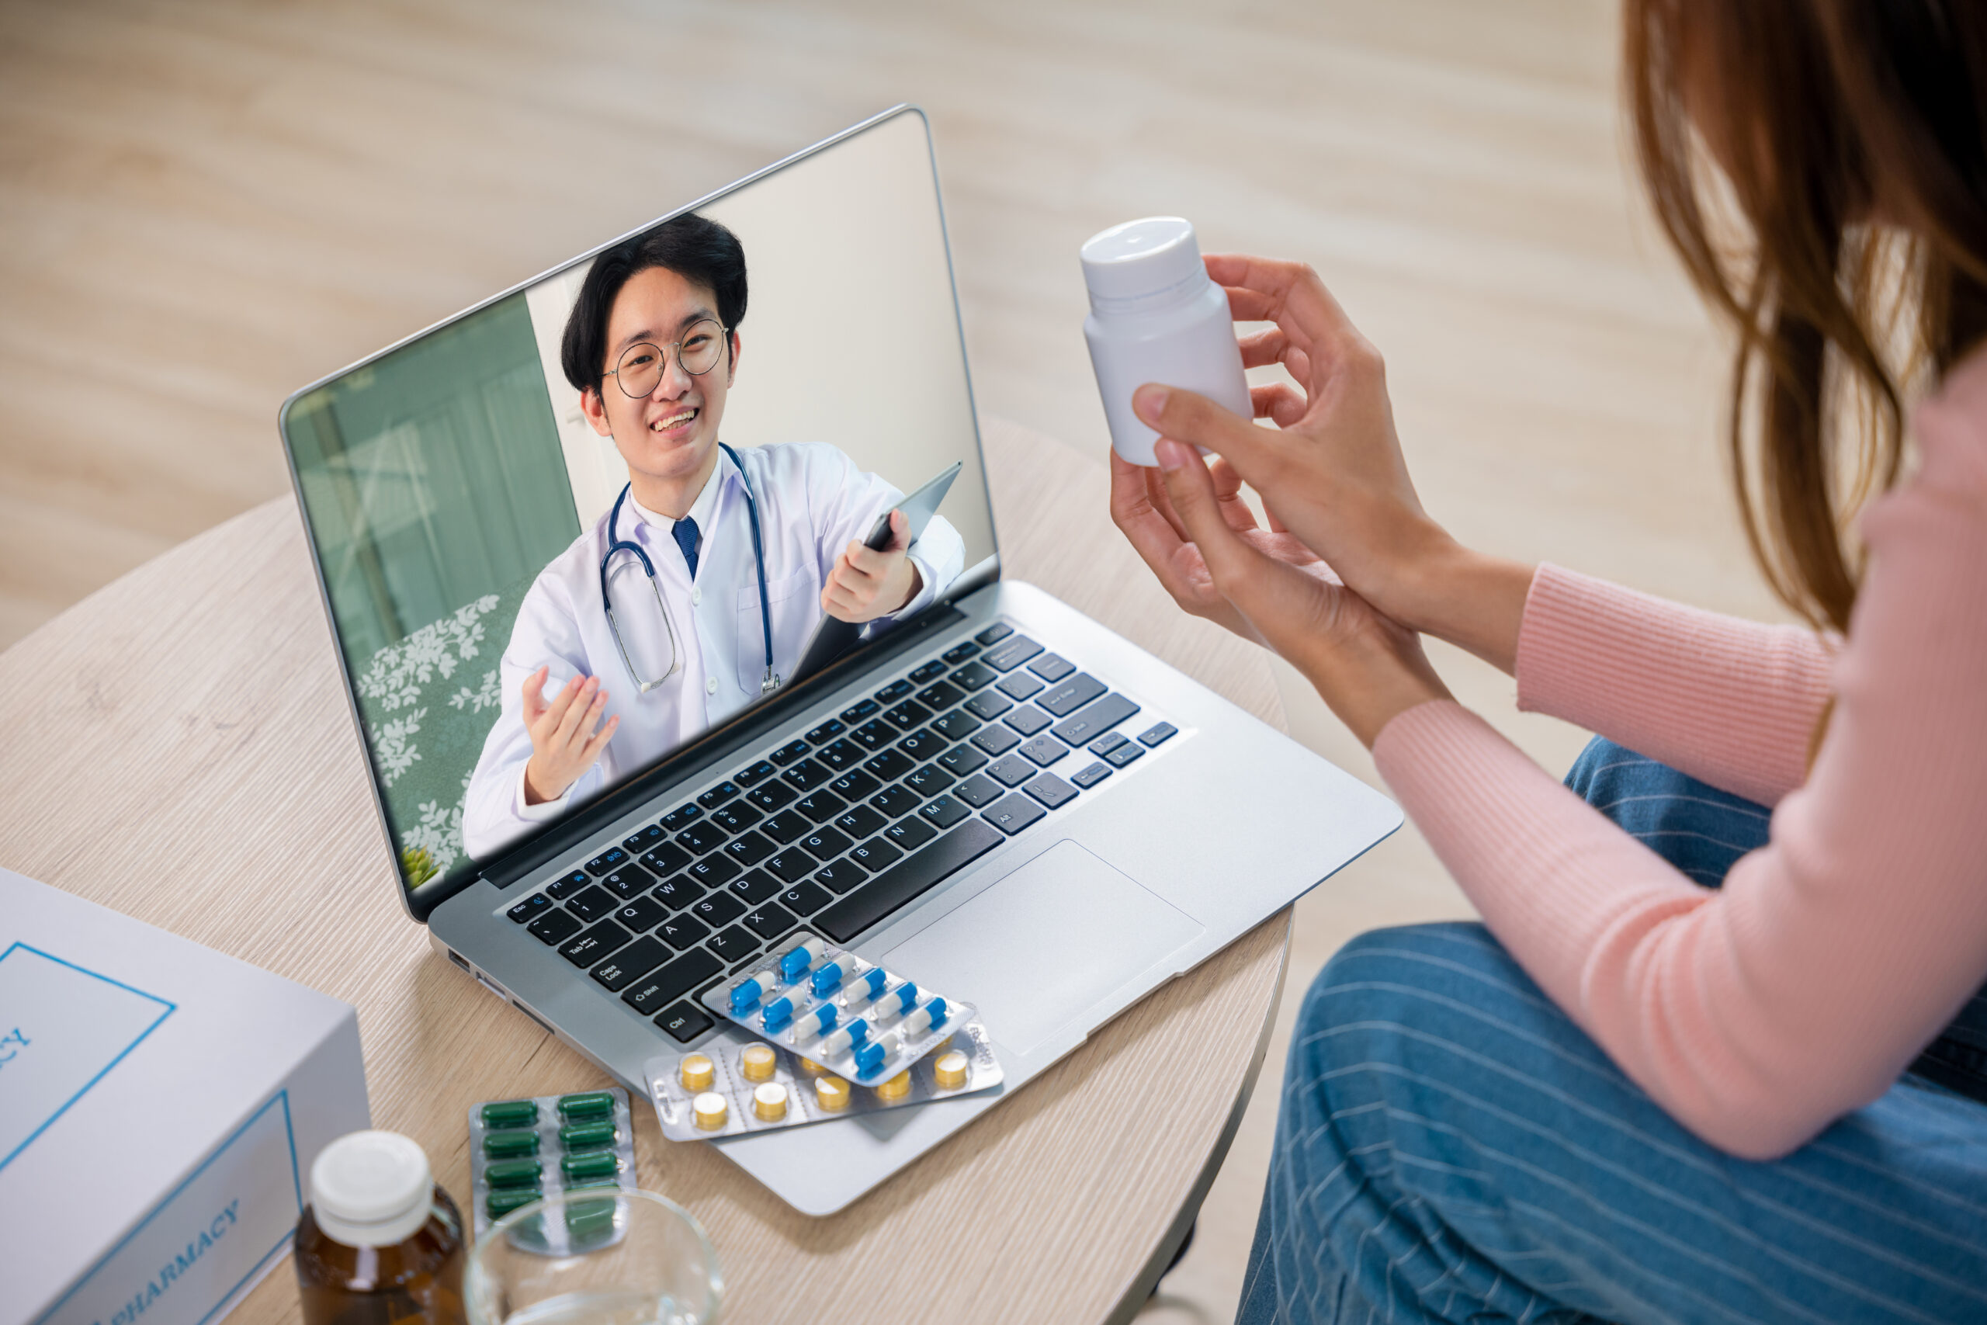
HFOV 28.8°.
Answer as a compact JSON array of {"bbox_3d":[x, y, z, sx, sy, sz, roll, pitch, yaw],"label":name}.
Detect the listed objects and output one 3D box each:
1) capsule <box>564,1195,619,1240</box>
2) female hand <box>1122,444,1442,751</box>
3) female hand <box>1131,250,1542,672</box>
[{"bbox_3d":[-0.143,0.197,1.370,0.019,0.007,0.007,-5,37,-8],"label":"capsule"},{"bbox_3d":[0.107,-0.027,1.405,0.155,0.060,0.080,41,9,21],"label":"female hand"},{"bbox_3d":[0.125,-0.069,1.410,0.175,0.088,0.085,37,6,7],"label":"female hand"}]

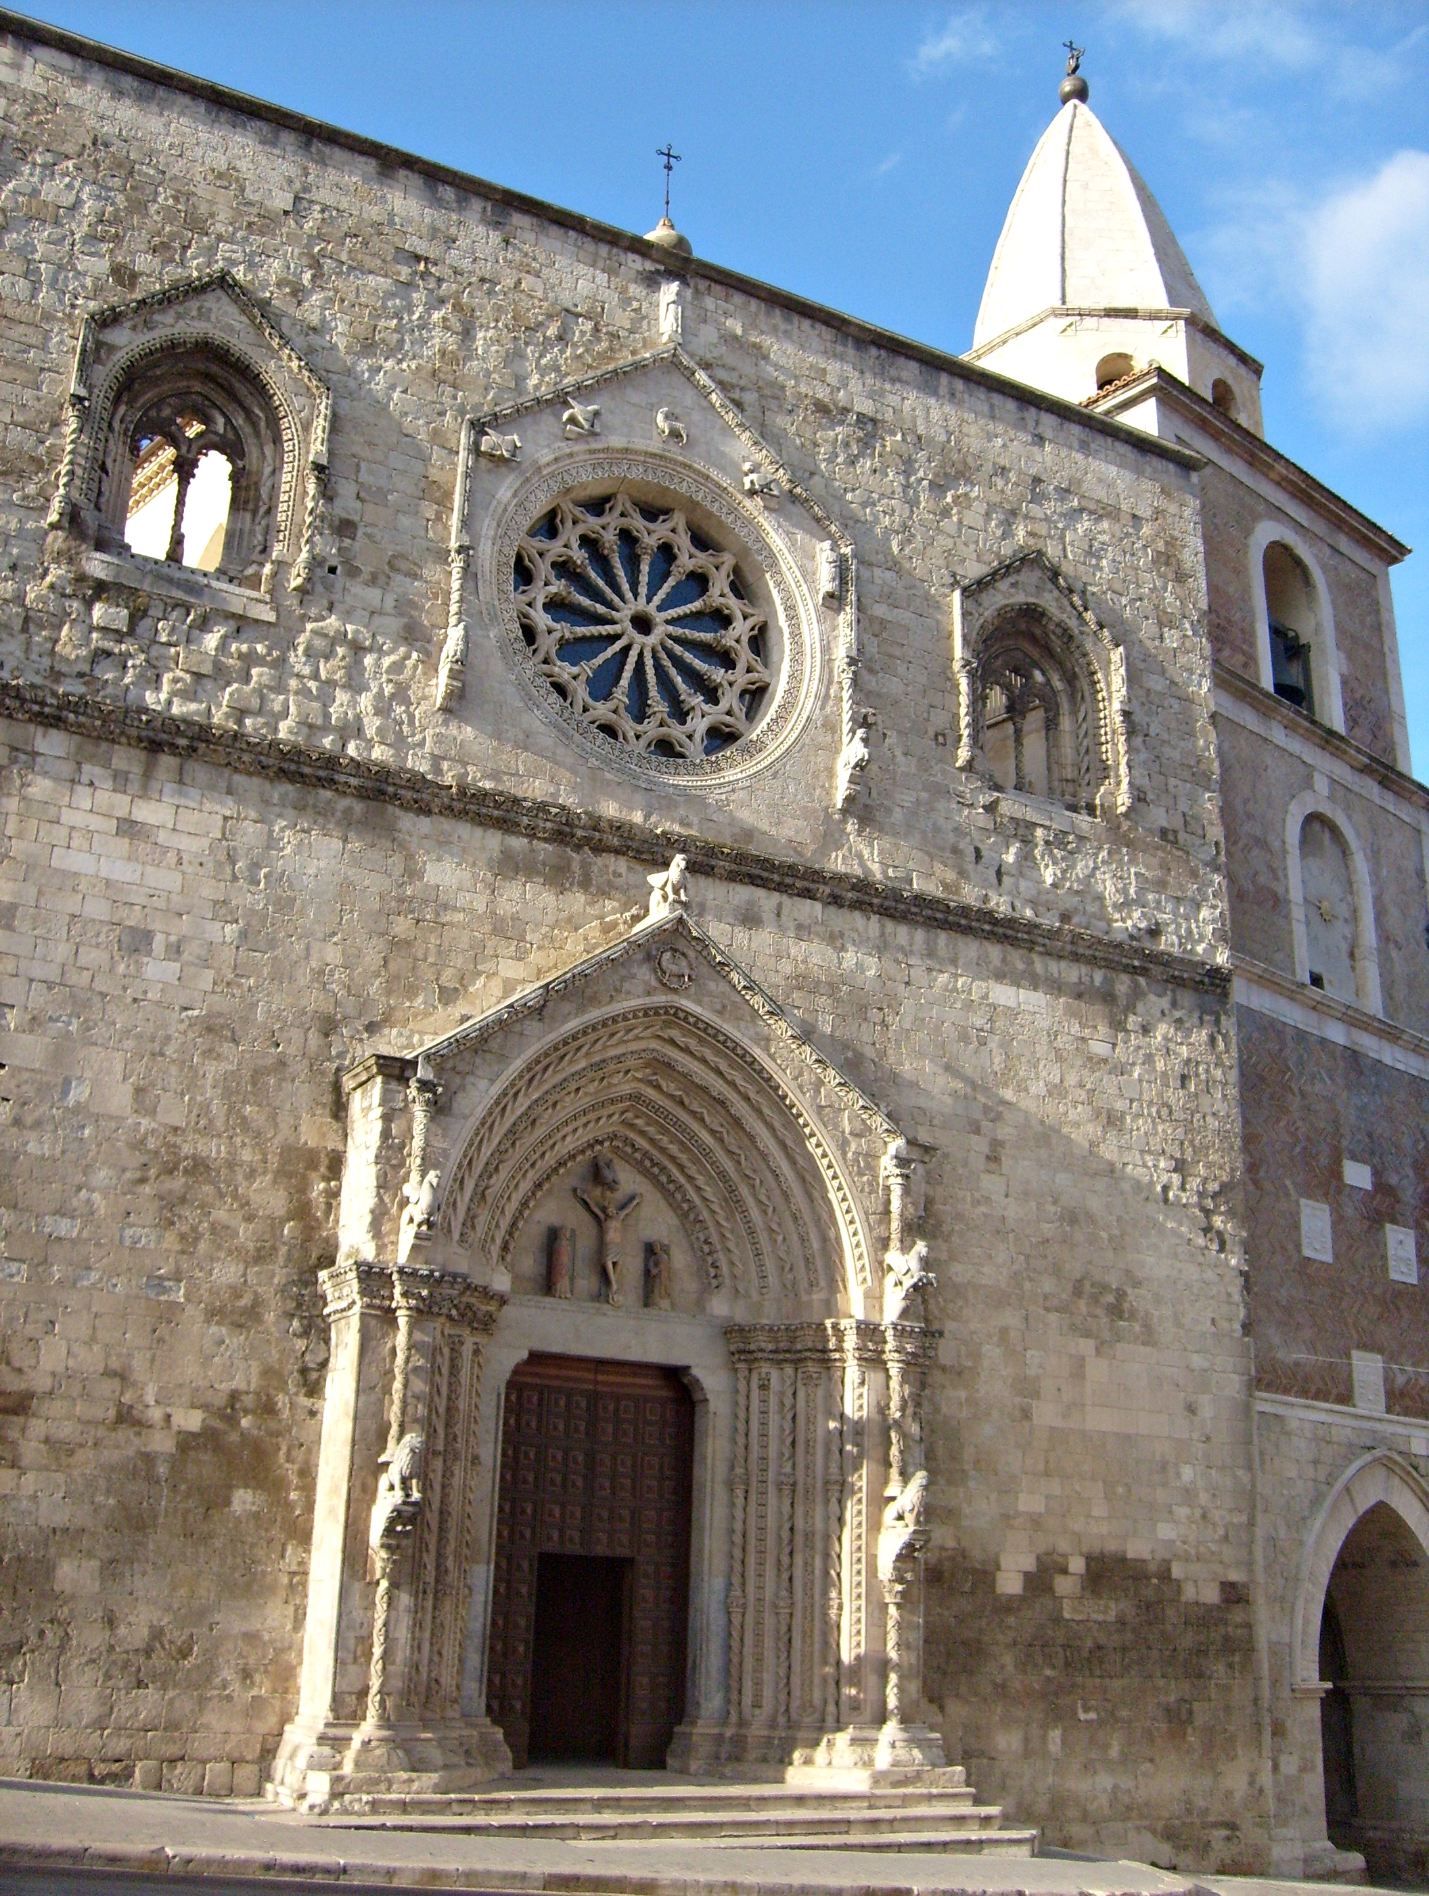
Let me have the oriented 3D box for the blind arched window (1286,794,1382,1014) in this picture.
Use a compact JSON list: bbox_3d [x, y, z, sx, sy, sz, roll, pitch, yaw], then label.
[{"bbox_3d":[9.813,-0.866,30.954,2.650,3.500,0.350,18,-25,-40],"label":"blind arched window"}]

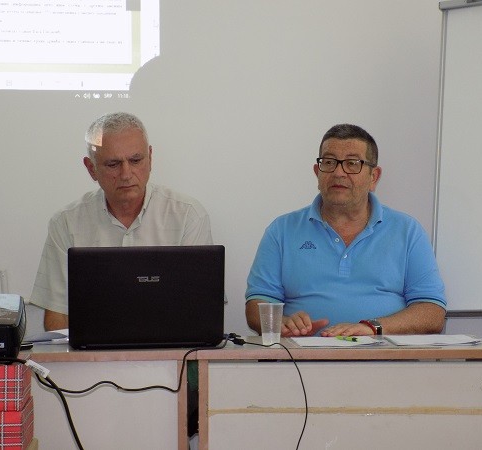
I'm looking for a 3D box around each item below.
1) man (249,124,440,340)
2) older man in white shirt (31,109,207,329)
[{"bbox_3d":[0.284,0.375,3.670,0.560,1.310,0.720,0,-1,3],"label":"man"},{"bbox_3d":[-0.303,0.365,3.610,0.540,1.330,0.720,0,-1,-6],"label":"older man in white shirt"}]

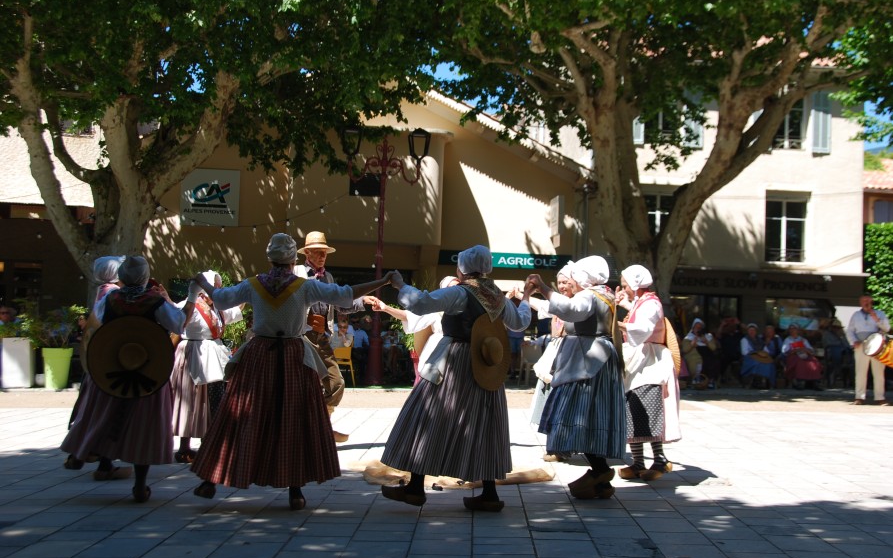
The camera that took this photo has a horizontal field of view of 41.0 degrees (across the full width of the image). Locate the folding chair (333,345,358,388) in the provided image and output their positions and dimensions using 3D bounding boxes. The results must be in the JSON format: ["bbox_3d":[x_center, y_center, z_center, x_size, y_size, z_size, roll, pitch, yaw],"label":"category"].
[{"bbox_3d":[-1.786,1.548,21.000,0.440,0.770,0.480,2,-2,-11],"label":"folding chair"}]

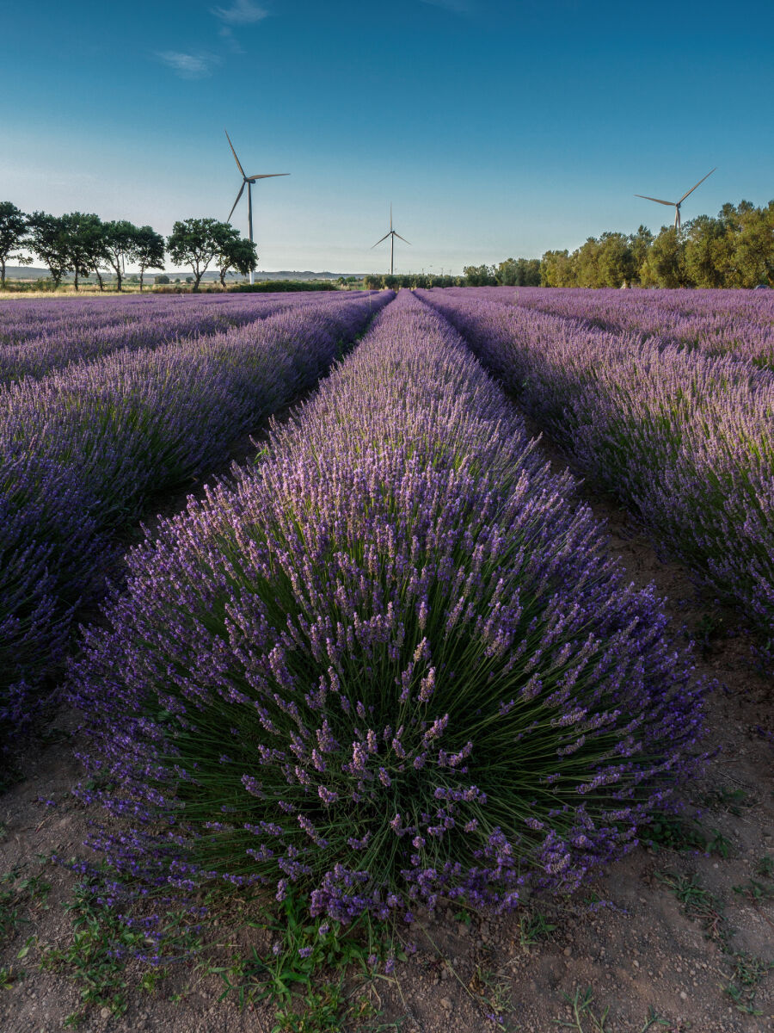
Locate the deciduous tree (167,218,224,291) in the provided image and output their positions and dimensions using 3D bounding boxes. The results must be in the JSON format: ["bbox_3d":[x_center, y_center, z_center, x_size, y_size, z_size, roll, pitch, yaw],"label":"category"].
[{"bbox_3d":[-16.764,-22.998,62.972,4.990,6.120,4.990,0,18,0],"label":"deciduous tree"}]

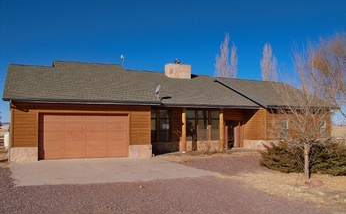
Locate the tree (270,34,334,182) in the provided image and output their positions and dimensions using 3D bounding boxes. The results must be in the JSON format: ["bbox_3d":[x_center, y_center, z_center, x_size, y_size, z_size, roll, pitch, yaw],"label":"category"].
[{"bbox_3d":[4.270,0.041,10.799,2.200,4.620,2.200,-1,-3,22],"label":"tree"}]

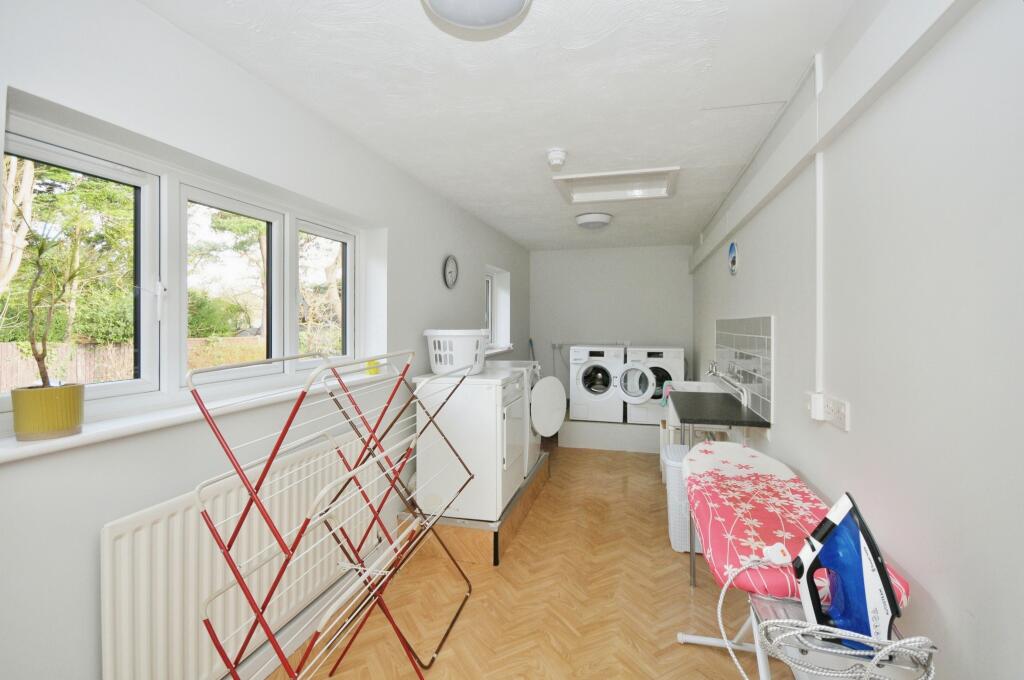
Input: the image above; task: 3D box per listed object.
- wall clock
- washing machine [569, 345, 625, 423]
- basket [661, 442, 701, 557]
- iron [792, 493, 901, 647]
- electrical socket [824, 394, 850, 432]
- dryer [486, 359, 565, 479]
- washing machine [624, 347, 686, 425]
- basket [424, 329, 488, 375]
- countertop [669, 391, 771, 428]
[{"bbox_3d":[-0.482,-0.533,3.360,0.036,0.263,0.263,0,1,17],"label":"wall clock"},{"bbox_3d":[1.049,0.496,5.133,0.600,0.846,0.610,0,2,17],"label":"washing machine"},{"bbox_3d":[1.212,1.035,2.802,0.420,0.570,0.380,0,1,17],"label":"basket"},{"bbox_3d":[0.670,0.468,0.883,0.137,0.292,0.120,-23,-13,35],"label":"iron"},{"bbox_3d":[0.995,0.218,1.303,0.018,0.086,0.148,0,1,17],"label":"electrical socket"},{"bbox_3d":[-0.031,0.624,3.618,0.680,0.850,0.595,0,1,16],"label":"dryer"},{"bbox_3d":[1.663,0.511,4.975,0.600,0.850,0.680,0,1,16],"label":"washing machine"},{"bbox_3d":[-0.364,0.074,2.810,0.435,0.280,0.435,0,1,0],"label":"basket"},{"bbox_3d":[1.204,0.406,2.584,0.415,0.030,0.930,0,1,17],"label":"countertop"}]

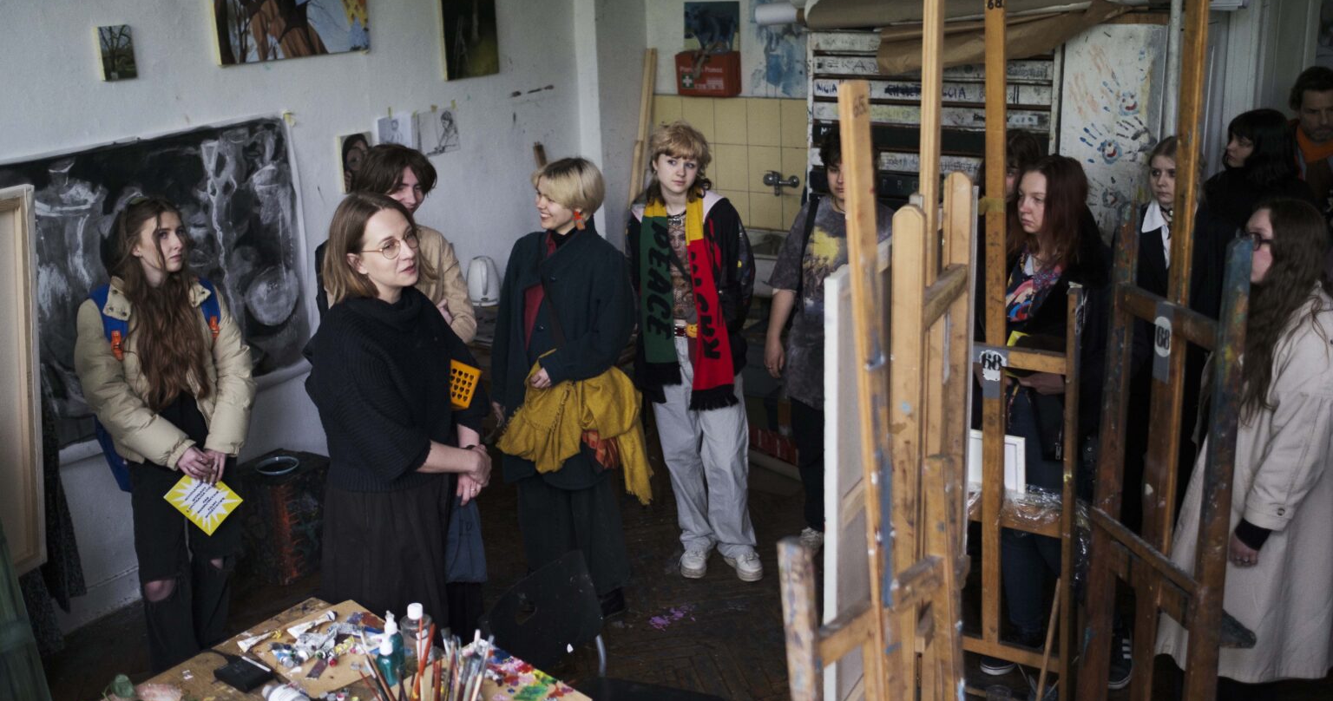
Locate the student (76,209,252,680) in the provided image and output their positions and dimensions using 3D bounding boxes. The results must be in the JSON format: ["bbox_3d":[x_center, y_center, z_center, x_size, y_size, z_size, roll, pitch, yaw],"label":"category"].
[{"bbox_3d":[-1.482,0.379,3.911,0.500,1.675,0.400,-13,20,-32],"label":"student"}]

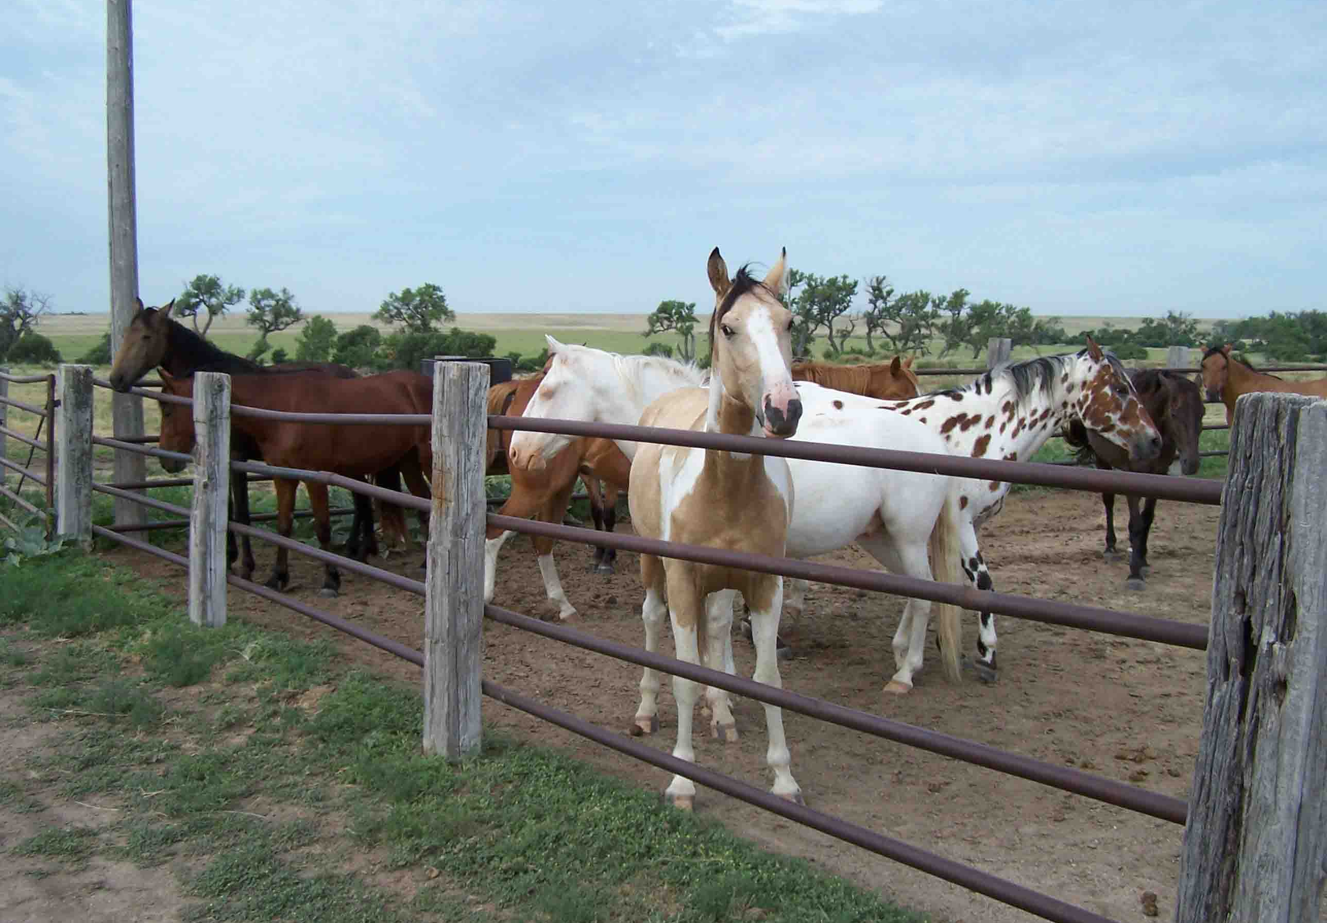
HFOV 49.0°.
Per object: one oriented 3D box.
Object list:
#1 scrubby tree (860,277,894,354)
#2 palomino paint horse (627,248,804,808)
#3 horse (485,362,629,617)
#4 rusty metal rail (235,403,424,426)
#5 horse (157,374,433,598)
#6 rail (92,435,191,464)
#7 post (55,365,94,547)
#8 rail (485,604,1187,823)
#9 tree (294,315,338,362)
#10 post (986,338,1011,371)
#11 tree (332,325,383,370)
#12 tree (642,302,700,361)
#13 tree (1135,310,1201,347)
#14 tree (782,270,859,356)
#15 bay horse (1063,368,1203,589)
[{"bbox_3d":[12.961,-8.801,87.770,2.100,4.662,2.000,1,6,0],"label":"scrubby tree"},{"bbox_3d":[0.211,0.229,5.566,0.580,1.980,1.750,-1,6,-12],"label":"palomino paint horse"},{"bbox_3d":[0.199,0.161,9.016,2.400,1.550,0.580,0,6,-5],"label":"horse"},{"bbox_3d":[-1.723,-0.236,7.213,0.058,0.075,2.506,-4,5,-35],"label":"rusty metal rail"},{"bbox_3d":[-2.287,0.101,9.363,2.000,1.440,0.580,-2,6,-22],"label":"horse"},{"bbox_3d":[-3.698,-0.096,10.225,0.058,0.058,3.000,-2,4,-32],"label":"rail"},{"bbox_3d":[-4.672,-0.032,11.528,0.235,1.451,0.235,-3,7,-37],"label":"post"},{"bbox_3d":[0.289,0.740,4.779,0.058,0.058,3.078,-5,8,-41],"label":"rail"},{"bbox_3d":[-15.507,-5.401,64.889,1.950,2.256,1.850,1,6,0],"label":"tree"},{"bbox_3d":[3.417,-0.414,14.719,0.240,1.648,0.200,1,6,6],"label":"post"},{"bbox_3d":[-13.027,-4.801,61.902,2.150,1.977,2.000,1,6,0],"label":"tree"},{"bbox_3d":[0.425,-6.798,75.843,2.900,3.172,2.700,1,6,0],"label":"tree"},{"bbox_3d":[34.624,-9.145,100.000,4.555,2.562,4.099,0,6,0],"label":"tree"},{"bbox_3d":[7.763,-7.302,72.000,3.766,4.304,3.390,0,6,0],"label":"tree"},{"bbox_3d":[3.414,0.044,10.714,0.580,1.500,2.000,1,6,3],"label":"bay horse"}]

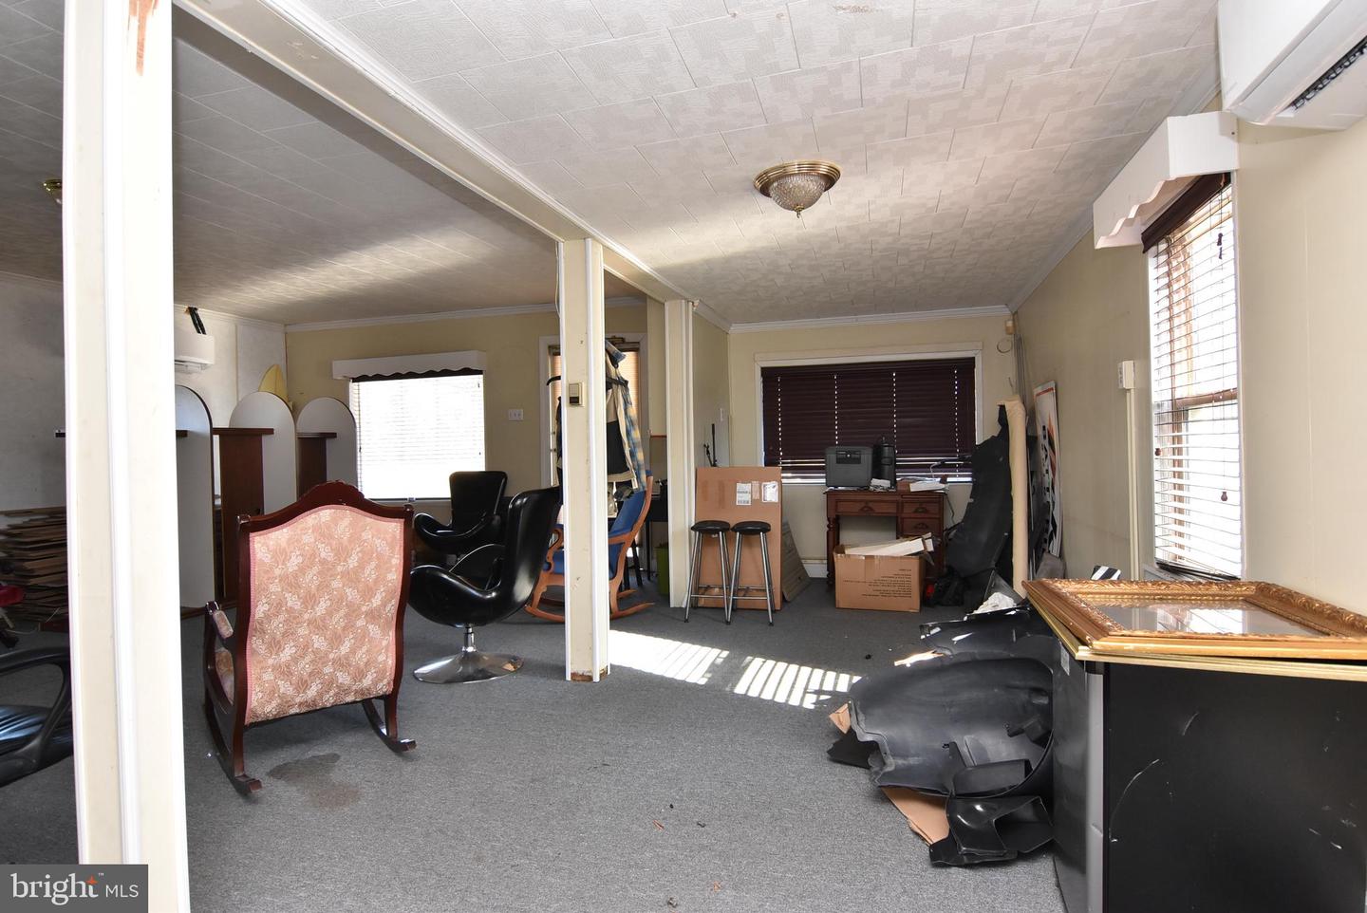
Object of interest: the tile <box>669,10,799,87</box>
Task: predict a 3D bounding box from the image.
[{"bbox_3d":[0.149,-1.122,1.872,0.305,0.020,0.305,-2,1,15],"label":"tile"}]

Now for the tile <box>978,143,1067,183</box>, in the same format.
[{"bbox_3d":[1.375,-1.182,2.776,0.305,0.015,0.305,-2,0,16],"label":"tile"}]

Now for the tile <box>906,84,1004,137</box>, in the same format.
[{"bbox_3d":[0.907,-1.163,2.284,0.305,0.020,0.305,-2,1,18],"label":"tile"}]

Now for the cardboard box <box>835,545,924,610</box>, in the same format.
[{"bbox_3d":[1.380,0.844,4.786,0.540,0.370,0.420,-2,0,21],"label":"cardboard box"}]

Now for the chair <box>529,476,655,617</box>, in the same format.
[{"bbox_3d":[-0.680,0.595,4.780,0.850,0.970,0.600,-2,0,-13],"label":"chair"}]

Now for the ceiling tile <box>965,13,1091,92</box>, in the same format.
[{"bbox_3d":[0.958,-1.136,1.921,0.297,0.020,0.295,-1,1,16],"label":"ceiling tile"}]

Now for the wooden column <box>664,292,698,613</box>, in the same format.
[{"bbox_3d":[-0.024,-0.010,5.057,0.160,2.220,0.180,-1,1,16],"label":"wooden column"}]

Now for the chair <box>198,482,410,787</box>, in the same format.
[{"bbox_3d":[-1.573,0.645,2.858,0.590,1.070,0.780,-3,1,-40],"label":"chair"}]

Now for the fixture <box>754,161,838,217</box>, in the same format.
[{"bbox_3d":[0.451,-1.030,2.700,0.340,0.165,0.340,-2,0,15],"label":"fixture"}]

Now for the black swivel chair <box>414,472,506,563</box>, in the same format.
[{"bbox_3d":[-1.970,0.624,6.050,0.780,0.990,0.760,-1,1,25],"label":"black swivel chair"}]

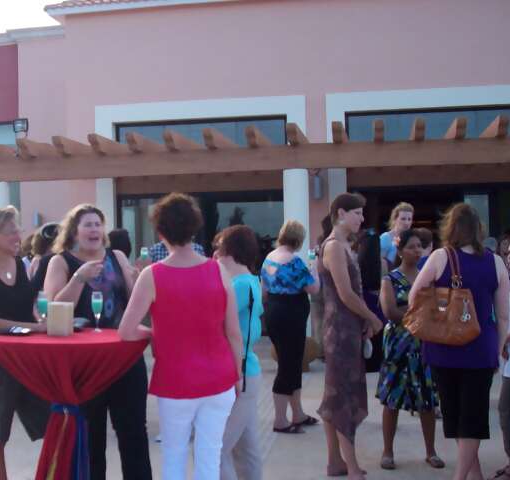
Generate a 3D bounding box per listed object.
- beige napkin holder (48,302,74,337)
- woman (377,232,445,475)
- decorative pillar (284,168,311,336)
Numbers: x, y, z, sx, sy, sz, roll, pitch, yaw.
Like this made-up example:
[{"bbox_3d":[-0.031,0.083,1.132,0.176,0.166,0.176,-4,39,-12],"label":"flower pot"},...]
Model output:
[{"bbox_3d":[-0.844,0.346,2.970,0.107,0.136,0.090,-1,0,-12],"label":"beige napkin holder"},{"bbox_3d":[1.032,0.705,4.579,0.470,1.590,0.370,-1,-1,-25],"label":"woman"},{"bbox_3d":[0.530,0.278,8.388,0.310,2.300,0.310,-1,-1,10],"label":"decorative pillar"}]

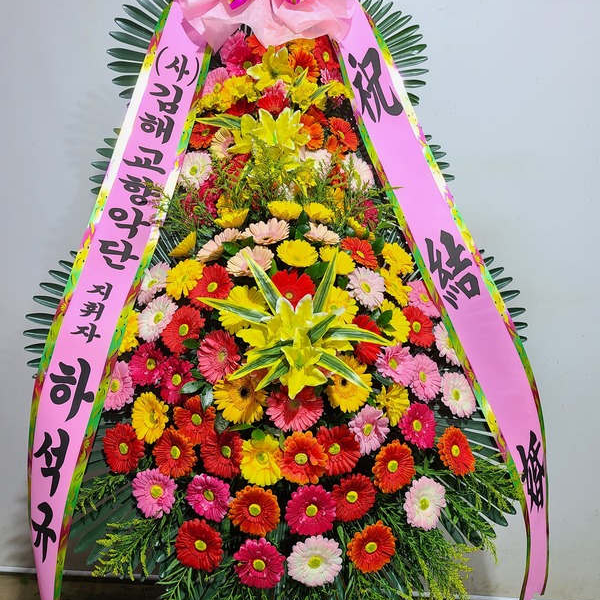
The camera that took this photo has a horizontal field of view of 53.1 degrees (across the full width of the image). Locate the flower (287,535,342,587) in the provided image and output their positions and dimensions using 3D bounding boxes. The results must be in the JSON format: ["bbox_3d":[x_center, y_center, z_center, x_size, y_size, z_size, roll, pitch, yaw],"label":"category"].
[{"bbox_3d":[0.030,0.538,1.240,0.112,0.112,0.038,1,-10,0],"label":"flower"}]

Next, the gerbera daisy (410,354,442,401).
[{"bbox_3d":[0.266,0.170,1.304,0.105,0.105,0.035,-8,-14,-45],"label":"gerbera daisy"}]

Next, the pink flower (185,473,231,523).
[{"bbox_3d":[-0.185,0.409,1.249,0.107,0.107,0.035,4,4,28],"label":"pink flower"}]

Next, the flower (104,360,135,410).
[{"bbox_3d":[-0.408,0.189,1.330,0.107,0.107,0.037,5,-5,28],"label":"flower"}]

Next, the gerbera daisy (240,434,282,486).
[{"bbox_3d":[-0.083,0.347,1.300,0.102,0.109,0.036,3,-21,17],"label":"gerbera daisy"}]

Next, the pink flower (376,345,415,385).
[{"bbox_3d":[0.217,0.150,1.380,0.103,0.106,0.038,-3,-13,-16],"label":"pink flower"}]

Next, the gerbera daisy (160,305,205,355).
[{"bbox_3d":[-0.244,0.067,1.289,0.105,0.105,0.042,2,-14,25],"label":"gerbera daisy"}]

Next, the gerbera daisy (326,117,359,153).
[{"bbox_3d":[0.108,-0.419,1.530,0.104,0.106,0.038,-6,-8,-32],"label":"gerbera daisy"}]

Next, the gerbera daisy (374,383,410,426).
[{"bbox_3d":[0.199,0.224,1.290,0.096,0.096,0.042,-2,-4,-25],"label":"gerbera daisy"}]

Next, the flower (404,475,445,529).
[{"bbox_3d":[0.249,0.413,1.219,0.106,0.106,0.042,-4,-10,-23],"label":"flower"}]

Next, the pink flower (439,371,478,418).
[{"bbox_3d":[0.341,0.210,1.309,0.107,0.107,0.035,-7,-25,-42],"label":"pink flower"}]

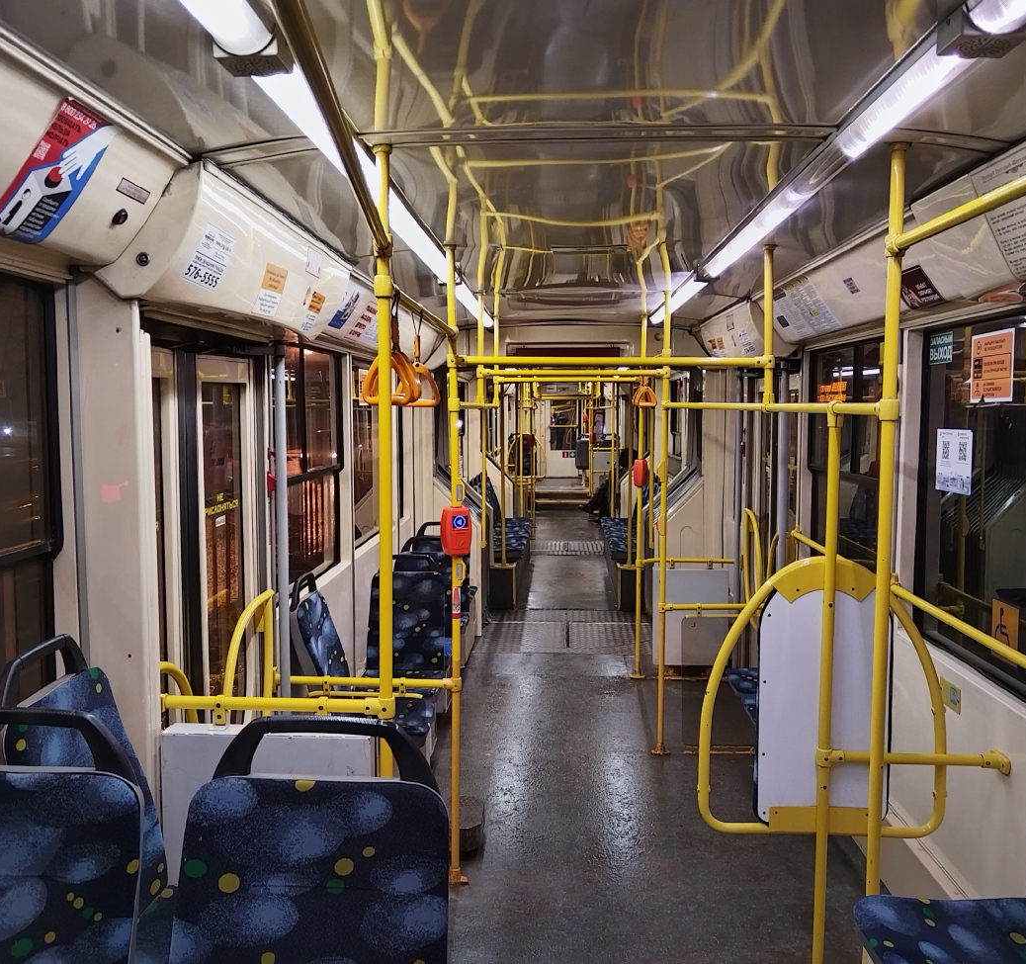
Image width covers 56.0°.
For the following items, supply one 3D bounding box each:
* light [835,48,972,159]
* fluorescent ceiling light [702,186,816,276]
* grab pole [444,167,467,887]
[{"bbox_3d":[0.681,-0.665,1.723,0.065,0.065,0.602,0,5,3],"label":"light"},{"bbox_3d":[0.748,-0.777,3.139,0.065,0.065,1.510,0,5,3],"label":"fluorescent ceiling light"},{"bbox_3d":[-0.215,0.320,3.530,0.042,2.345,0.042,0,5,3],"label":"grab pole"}]

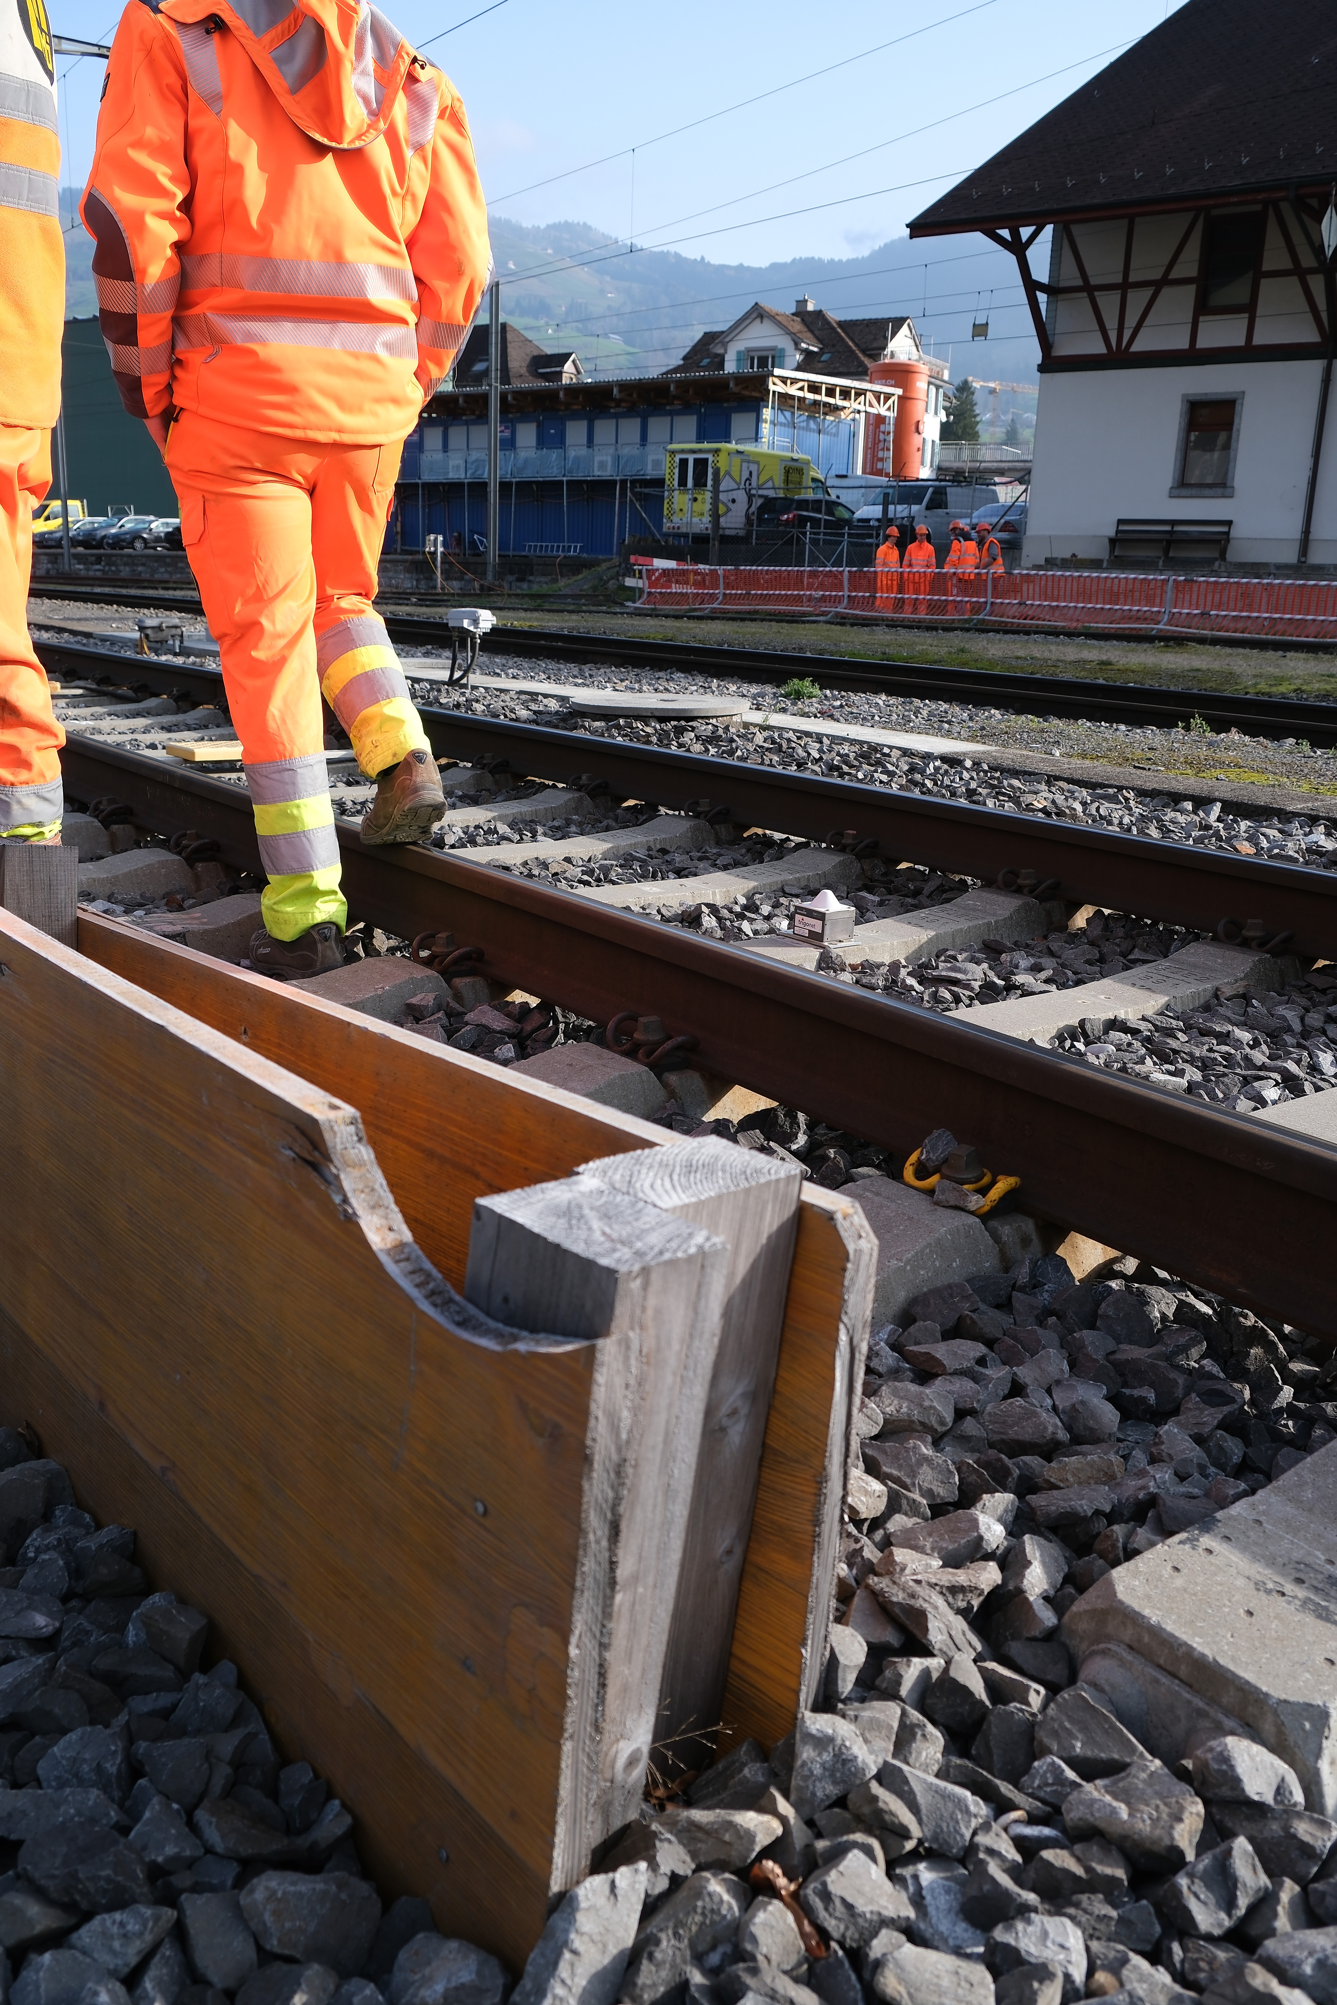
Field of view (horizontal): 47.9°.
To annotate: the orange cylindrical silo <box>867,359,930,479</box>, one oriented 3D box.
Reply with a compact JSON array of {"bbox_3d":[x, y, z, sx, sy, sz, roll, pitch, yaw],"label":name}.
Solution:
[{"bbox_3d":[9.350,-22.404,62.458,2.380,7.700,2.380,2,15,0],"label":"orange cylindrical silo"}]

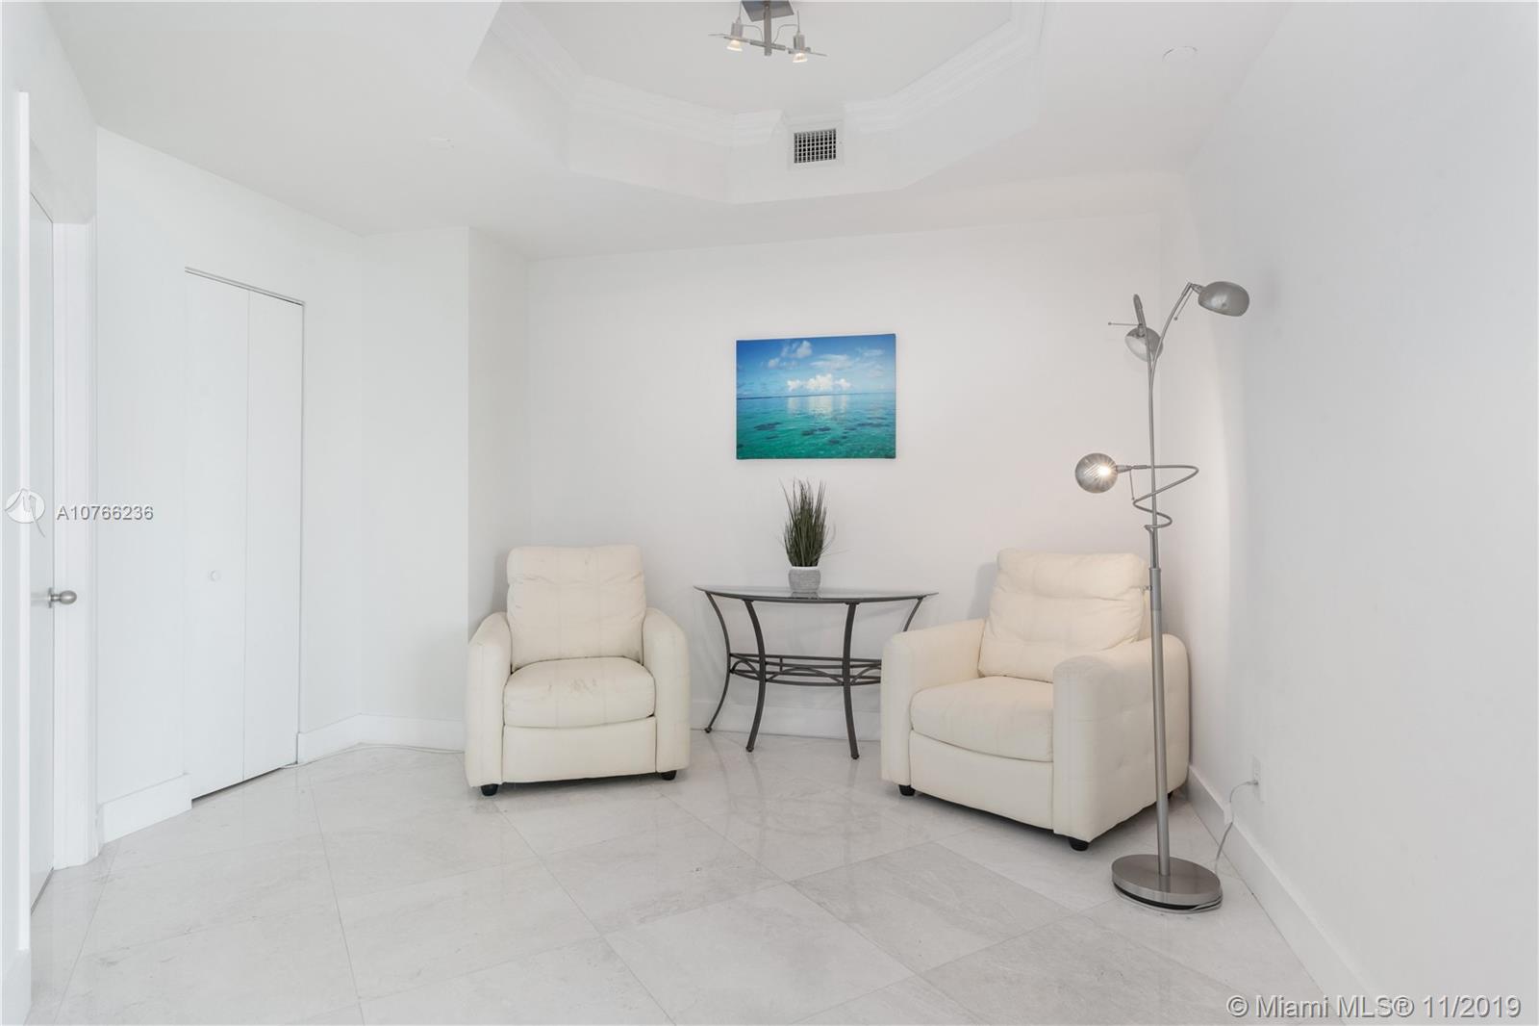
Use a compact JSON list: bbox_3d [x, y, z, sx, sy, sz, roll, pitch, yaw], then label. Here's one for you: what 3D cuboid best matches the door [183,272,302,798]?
[{"bbox_3d":[-2.184,0.093,3.586,0.040,2.040,0.575,0,0,14],"label":"door"}]

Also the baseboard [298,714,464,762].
[{"bbox_3d":[-1.771,1.054,3.946,0.610,0.137,0.400,0,0,14],"label":"baseboard"}]

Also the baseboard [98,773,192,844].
[{"bbox_3d":[-2.251,1.056,3.088,0.020,0.137,0.360,0,0,14],"label":"baseboard"}]

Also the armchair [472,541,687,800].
[{"bbox_3d":[-0.887,0.643,3.905,0.890,0.965,0.880,0,0,-17],"label":"armchair"}]

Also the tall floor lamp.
[{"bbox_3d":[1.172,0.218,2.603,0.510,1.835,0.460,0,0,14],"label":"tall floor lamp"}]

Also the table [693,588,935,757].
[{"bbox_3d":[0.156,0.757,4.057,1.230,0.742,0.470,0,0,14],"label":"table"}]

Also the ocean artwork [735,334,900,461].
[{"bbox_3d":[0.227,-0.574,4.289,0.815,0.609,0.035,0,0,14],"label":"ocean artwork"}]

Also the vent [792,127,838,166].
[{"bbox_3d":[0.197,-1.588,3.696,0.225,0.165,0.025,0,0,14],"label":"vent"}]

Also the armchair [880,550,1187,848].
[{"bbox_3d":[1.074,0.650,3.430,0.880,0.965,0.890,0,0,-43],"label":"armchair"}]

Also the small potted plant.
[{"bbox_3d":[0.175,0.110,4.133,0.245,0.559,0.240,0,0,0],"label":"small potted plant"}]

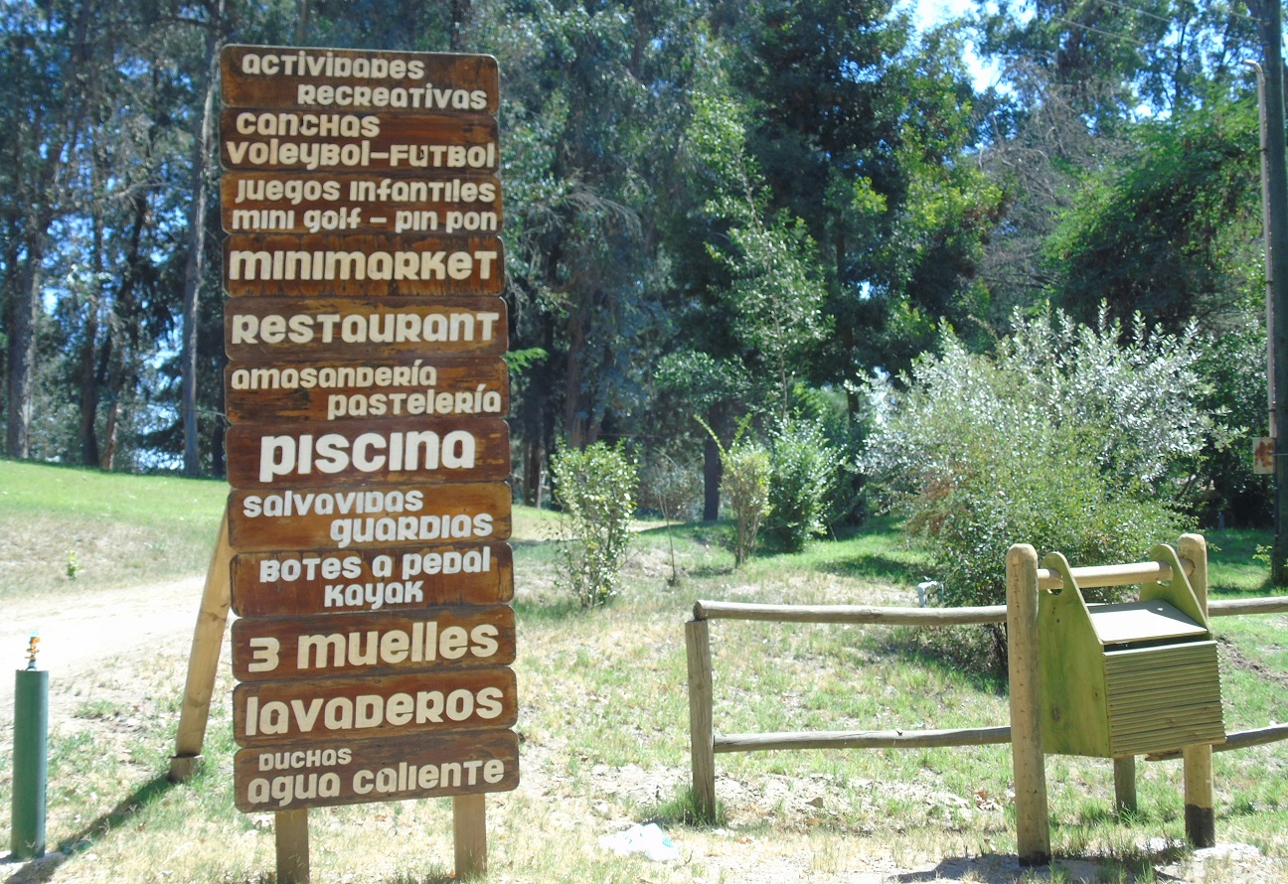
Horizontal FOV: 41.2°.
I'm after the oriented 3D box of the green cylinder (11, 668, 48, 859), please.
[{"bbox_3d":[-2.149,1.126,5.995,0.112,0.651,0.112,1,1,0],"label":"green cylinder"}]

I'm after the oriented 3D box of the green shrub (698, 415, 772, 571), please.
[{"bbox_3d":[0.936,0.499,17.589,0.740,1.536,0.660,-1,1,3],"label":"green shrub"}]

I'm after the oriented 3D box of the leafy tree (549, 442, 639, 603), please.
[{"bbox_3d":[-0.399,0.667,13.991,0.720,1.325,0.700,-1,1,-2],"label":"leafy tree"}]

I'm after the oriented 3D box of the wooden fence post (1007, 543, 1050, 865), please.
[{"bbox_3d":[1.324,0.907,5.892,0.108,1.098,0.108,-2,1,0],"label":"wooden fence post"}]

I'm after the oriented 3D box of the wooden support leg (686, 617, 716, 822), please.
[{"bbox_3d":[0.216,1.056,6.495,0.085,0.766,0.085,-2,1,0],"label":"wooden support leg"}]

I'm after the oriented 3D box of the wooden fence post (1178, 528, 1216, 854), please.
[{"bbox_3d":[1.975,0.888,6.112,0.105,1.117,0.105,-2,1,0],"label":"wooden fence post"}]

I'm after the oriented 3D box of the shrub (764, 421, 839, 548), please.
[{"bbox_3d":[1.786,0.477,19.289,0.870,1.486,0.820,-1,1,5],"label":"shrub"}]

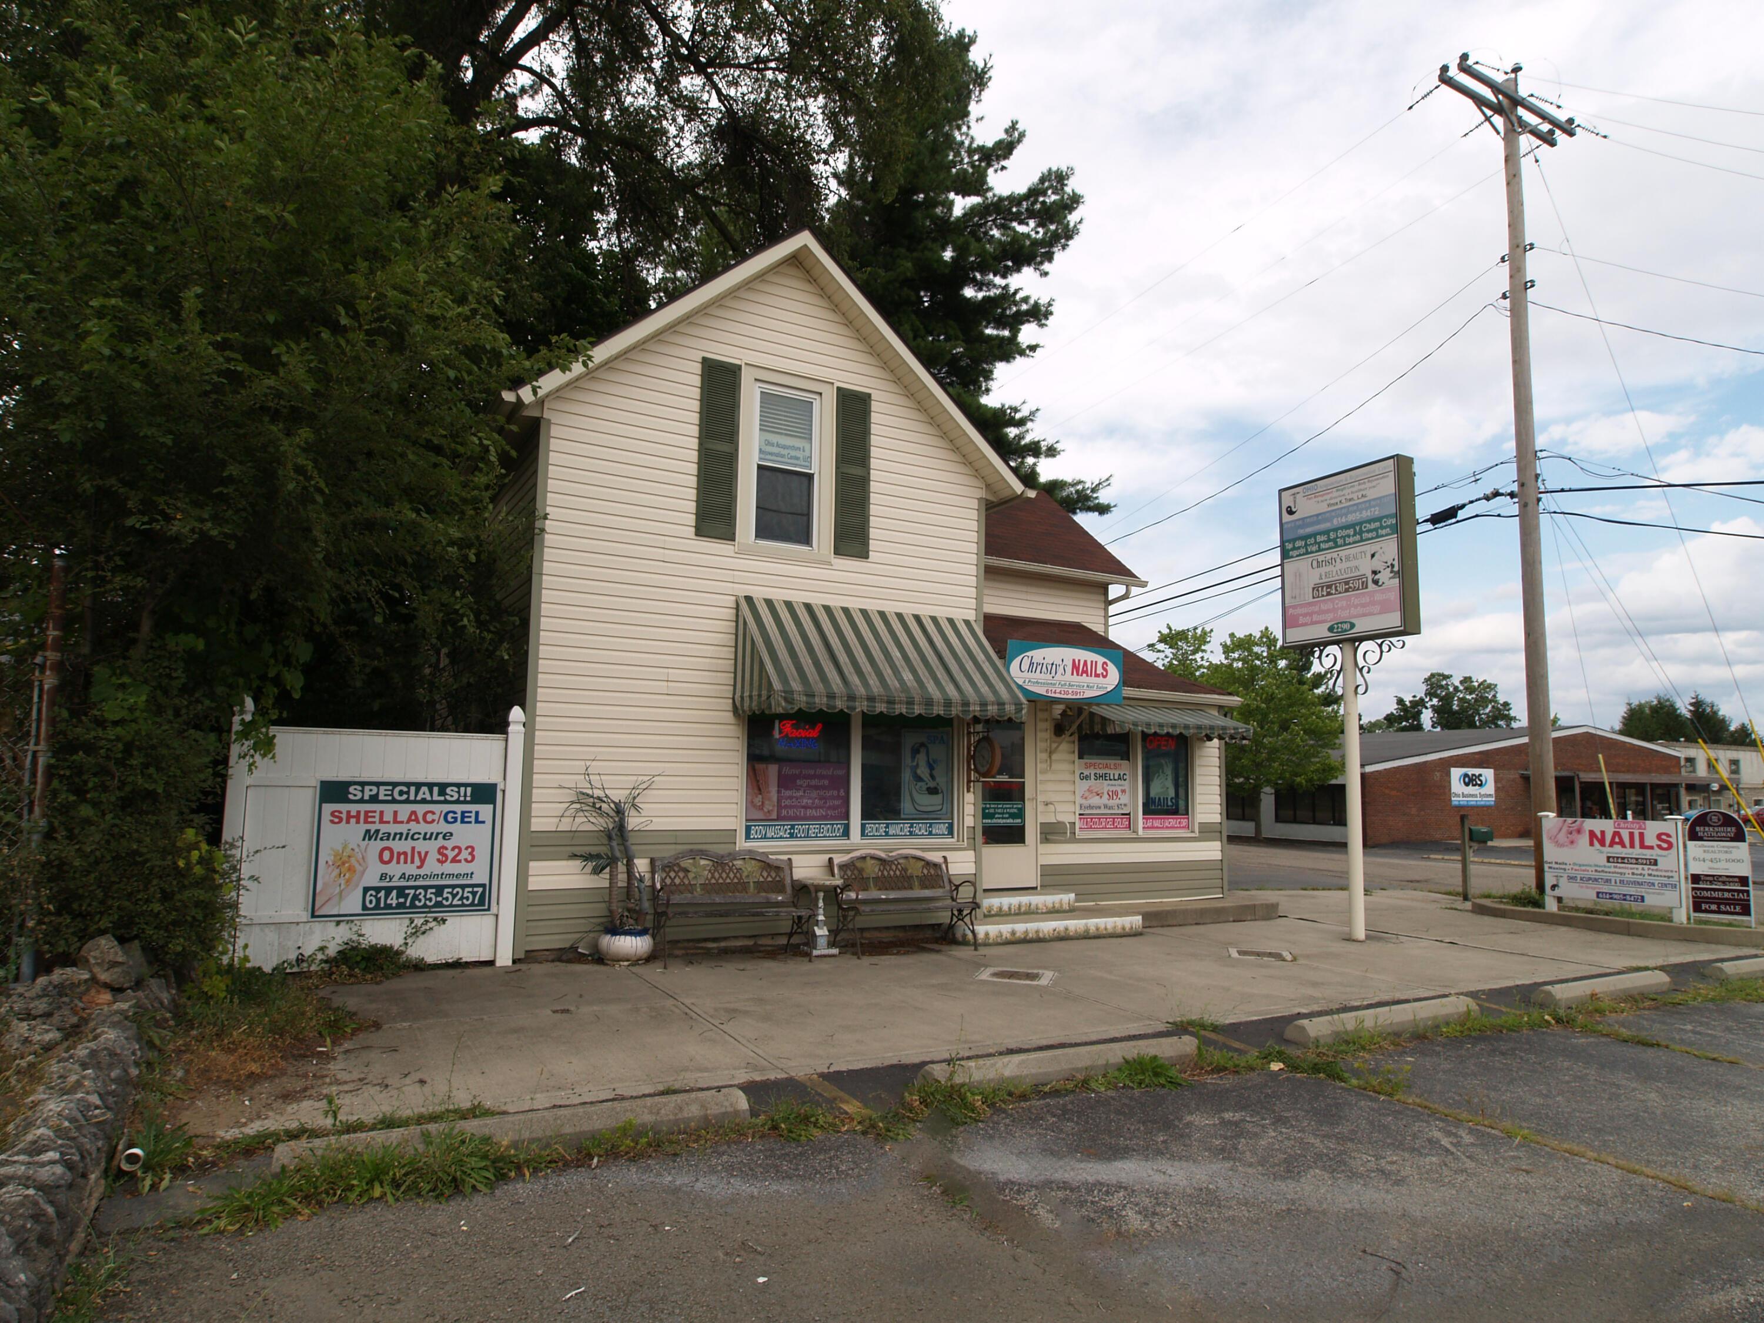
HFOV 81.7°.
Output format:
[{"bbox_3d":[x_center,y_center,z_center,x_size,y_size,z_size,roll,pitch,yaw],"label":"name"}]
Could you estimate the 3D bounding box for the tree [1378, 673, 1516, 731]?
[{"bbox_3d":[35.567,5.363,64.392,8.200,9.305,7.800,-3,-8,29],"label":"tree"}]

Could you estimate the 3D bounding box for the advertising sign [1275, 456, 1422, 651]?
[{"bbox_3d":[4.864,-1.091,10.698,0.255,1.770,1.410,5,-8,-30],"label":"advertising sign"}]

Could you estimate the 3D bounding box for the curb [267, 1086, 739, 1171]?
[{"bbox_3d":[-1.423,1.928,4.137,1.810,0.130,0.200,4,-8,-27],"label":"curb"}]

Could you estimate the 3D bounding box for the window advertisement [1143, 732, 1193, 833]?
[{"bbox_3d":[3.793,1.614,13.556,0.860,1.270,0.050,5,-8,-28],"label":"window advertisement"}]

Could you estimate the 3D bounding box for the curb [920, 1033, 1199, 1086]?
[{"bbox_3d":[0.973,2.142,5.423,1.750,0.130,0.200,4,-8,-27],"label":"curb"}]

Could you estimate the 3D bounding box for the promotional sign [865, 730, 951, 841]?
[{"bbox_3d":[0.258,1.132,9.839,1.022,1.174,0.050,5,-8,-29],"label":"promotional sign"}]

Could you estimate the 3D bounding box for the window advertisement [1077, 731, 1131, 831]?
[{"bbox_3d":[2.865,1.539,13.054,0.865,1.270,0.050,5,-8,-28],"label":"window advertisement"}]

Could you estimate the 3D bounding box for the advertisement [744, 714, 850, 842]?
[{"bbox_3d":[-0.751,1.058,9.287,1.043,1.143,0.050,5,-8,-29],"label":"advertisement"}]

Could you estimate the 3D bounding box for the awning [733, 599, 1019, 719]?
[{"bbox_3d":[0.037,0.007,10.236,2.830,1.235,1.000,5,-8,-28],"label":"awning"}]

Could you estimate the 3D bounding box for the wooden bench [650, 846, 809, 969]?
[{"bbox_3d":[-1.327,2.168,9.051,1.310,0.918,0.660,3,-8,-18],"label":"wooden bench"}]

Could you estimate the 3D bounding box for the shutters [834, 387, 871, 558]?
[{"bbox_3d":[-0.282,-1.821,9.866,0.376,1.662,0.045,5,-8,-29],"label":"shutters"}]

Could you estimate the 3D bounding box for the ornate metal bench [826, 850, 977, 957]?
[{"bbox_3d":[0.208,2.167,9.243,1.250,0.880,0.620,5,-8,-29],"label":"ornate metal bench"}]

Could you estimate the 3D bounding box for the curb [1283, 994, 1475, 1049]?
[{"bbox_3d":[3.421,2.424,6.914,1.820,0.130,0.200,5,-8,-30],"label":"curb"}]

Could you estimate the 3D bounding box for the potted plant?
[{"bbox_3d":[-2.358,1.737,8.858,0.839,1.699,0.650,5,-8,-28],"label":"potted plant"}]

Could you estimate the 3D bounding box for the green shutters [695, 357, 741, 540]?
[{"bbox_3d":[-1.474,-1.918,9.216,0.374,1.660,0.045,5,-8,-29],"label":"green shutters"}]

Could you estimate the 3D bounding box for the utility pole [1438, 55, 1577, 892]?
[{"bbox_3d":[9.278,-2.896,14.725,3.000,12.313,0.500,5,-7,-28],"label":"utility pole"}]

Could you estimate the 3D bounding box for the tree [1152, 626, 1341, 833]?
[{"bbox_3d":[11.982,2.310,33.500,6.200,6.900,6.000,-2,-8,20],"label":"tree"}]

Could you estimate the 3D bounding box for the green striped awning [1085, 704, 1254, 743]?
[{"bbox_3d":[3.655,0.776,13.114,2.180,0.480,0.840,5,-8,-28],"label":"green striped awning"}]

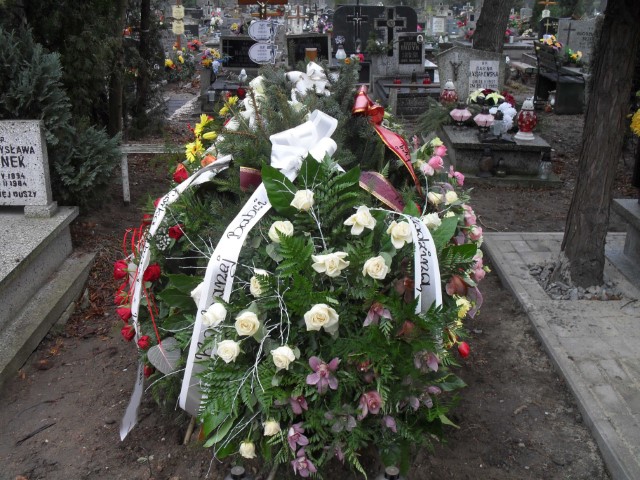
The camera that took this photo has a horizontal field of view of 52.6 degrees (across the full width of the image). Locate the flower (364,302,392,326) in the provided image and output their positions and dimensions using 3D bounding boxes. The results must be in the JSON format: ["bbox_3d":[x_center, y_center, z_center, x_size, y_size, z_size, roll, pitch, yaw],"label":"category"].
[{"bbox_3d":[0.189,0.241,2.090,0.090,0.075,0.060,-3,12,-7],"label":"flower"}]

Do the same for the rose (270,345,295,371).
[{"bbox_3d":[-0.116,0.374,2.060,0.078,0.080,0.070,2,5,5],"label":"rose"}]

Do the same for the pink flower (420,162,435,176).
[{"bbox_3d":[0.445,-0.292,2.680,0.058,0.056,0.055,-10,11,-23],"label":"pink flower"}]

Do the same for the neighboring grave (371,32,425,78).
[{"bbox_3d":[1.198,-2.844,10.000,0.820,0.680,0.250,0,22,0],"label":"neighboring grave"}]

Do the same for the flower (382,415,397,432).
[{"bbox_3d":[0.210,0.556,1.960,0.045,0.052,0.040,-2,10,-5],"label":"flower"}]

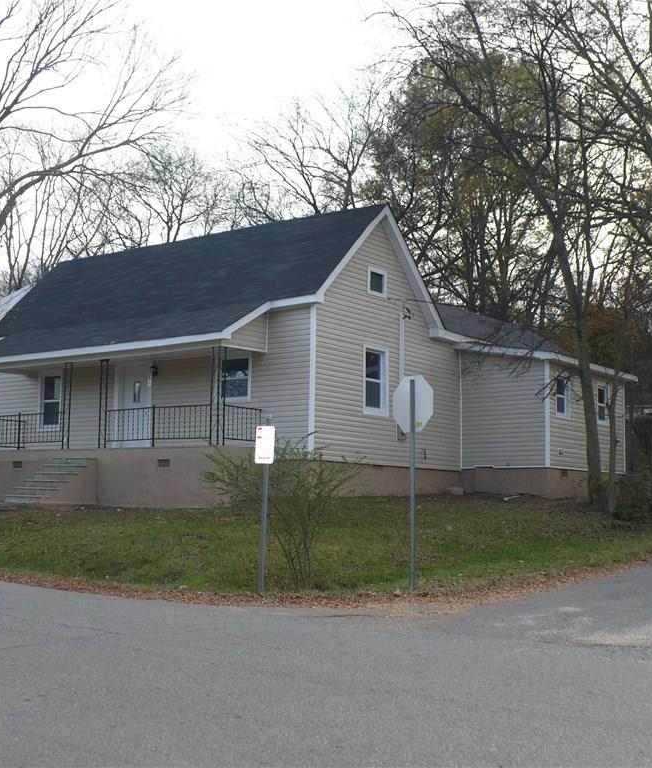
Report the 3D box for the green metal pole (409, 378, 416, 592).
[{"bbox_3d":[1.156,1.334,14.565,0.075,2.825,0.055,-6,-9,44],"label":"green metal pole"}]

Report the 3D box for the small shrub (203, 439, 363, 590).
[{"bbox_3d":[-0.568,1.698,14.300,2.080,1.980,1.850,1,-7,-2],"label":"small shrub"}]

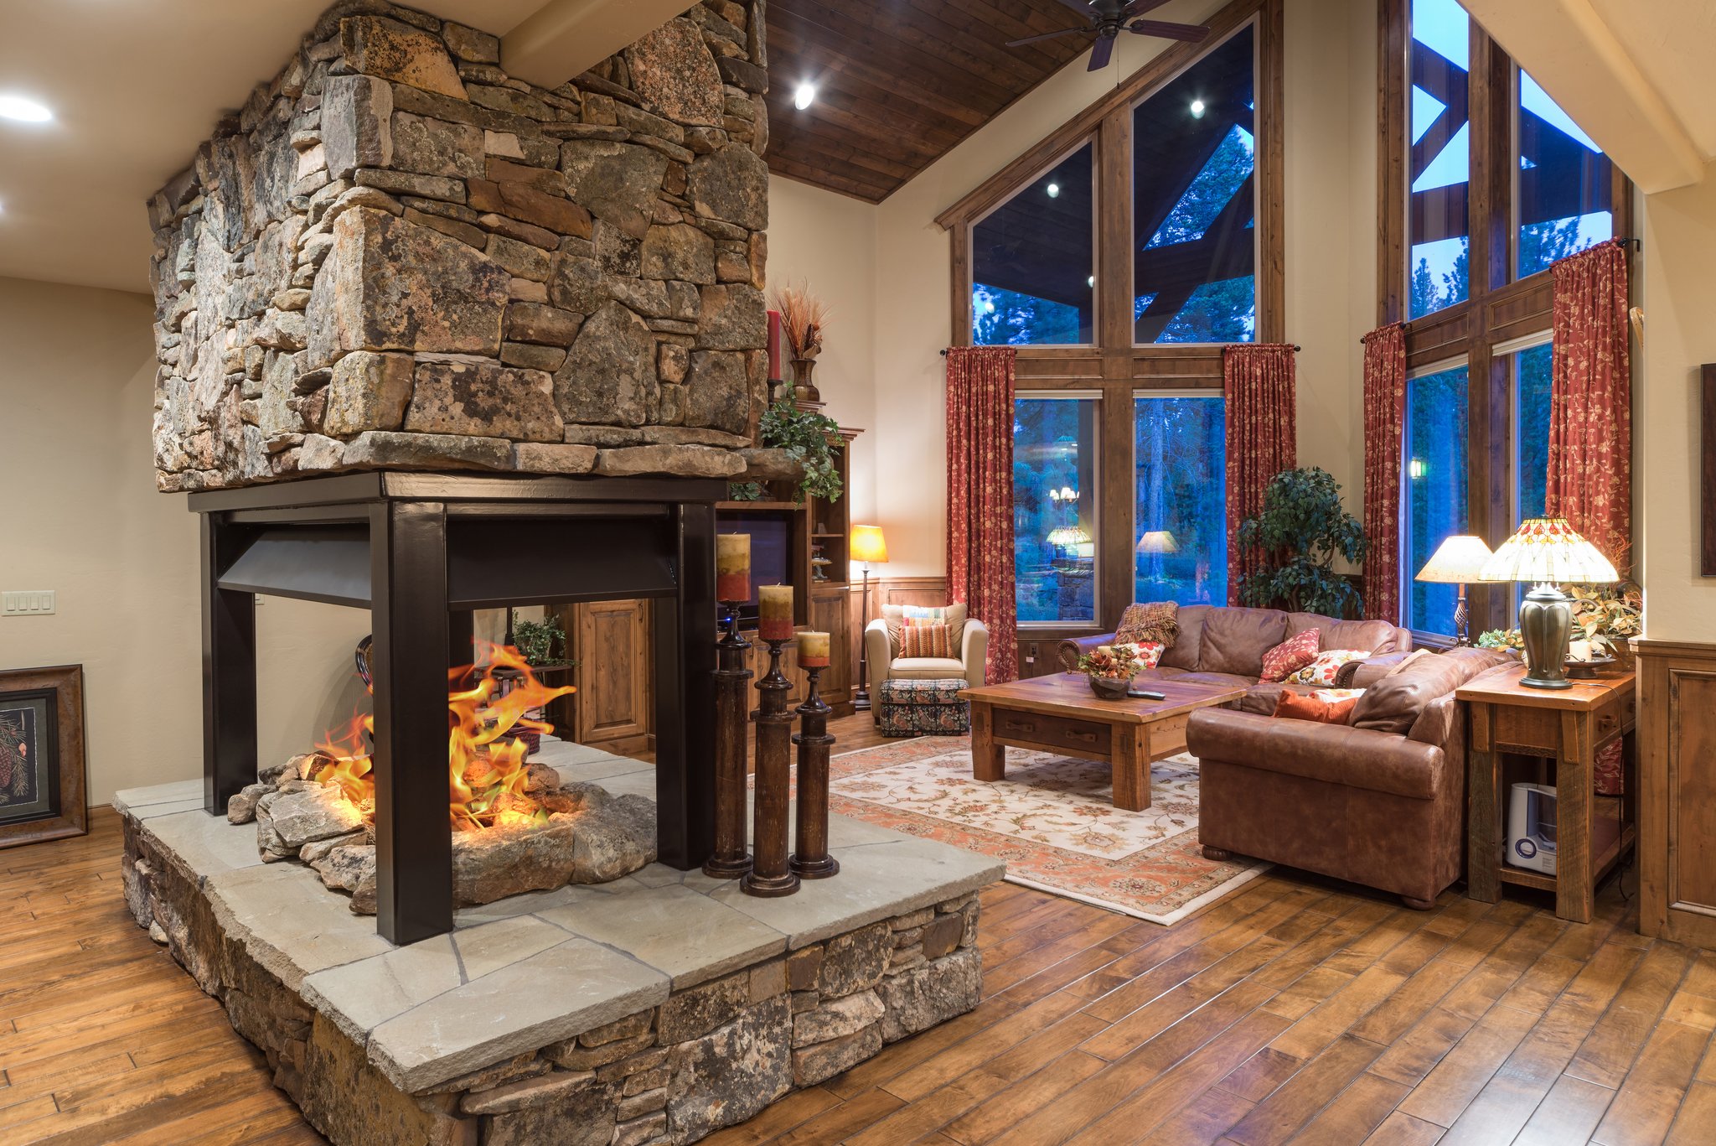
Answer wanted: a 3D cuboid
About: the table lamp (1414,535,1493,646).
[{"bbox_3d":[3.038,0.171,5.514,0.491,0.712,0.491,-2,3,-43],"label":"table lamp"}]

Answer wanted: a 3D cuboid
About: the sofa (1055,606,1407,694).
[{"bbox_3d":[2.461,0.694,7.338,2.072,0.844,0.992,2,4,45],"label":"sofa"}]

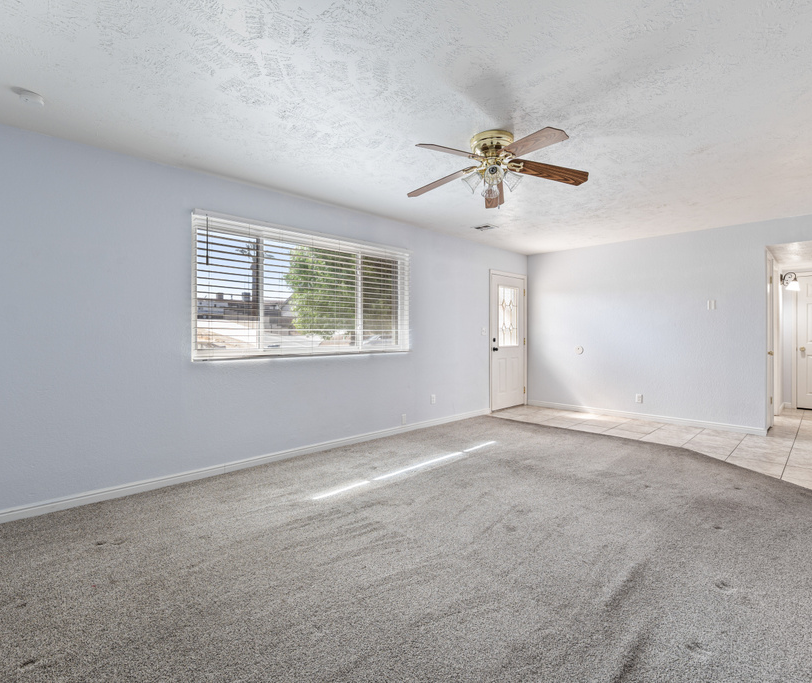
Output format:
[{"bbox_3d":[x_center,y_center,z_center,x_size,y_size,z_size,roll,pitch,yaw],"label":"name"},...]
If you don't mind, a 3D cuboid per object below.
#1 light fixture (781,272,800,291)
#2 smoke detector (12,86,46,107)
[{"bbox_3d":[5.477,-0.844,5.661,0.150,0.260,0.210,-1,1,-43],"label":"light fixture"},{"bbox_3d":[-2.029,-1.308,2.152,0.115,0.037,0.115,-1,1,-43],"label":"smoke detector"}]

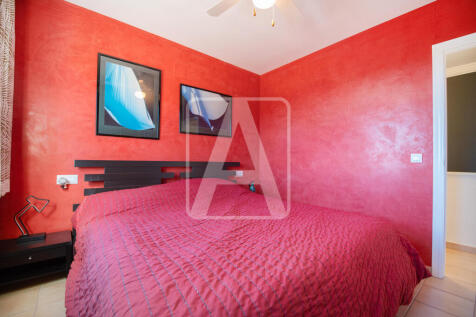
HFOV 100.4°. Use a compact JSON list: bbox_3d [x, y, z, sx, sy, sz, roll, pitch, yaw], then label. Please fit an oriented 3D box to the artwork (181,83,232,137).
[{"bbox_3d":[-0.419,-0.638,2.782,0.823,0.625,0.025,0,0,-40],"label":"artwork"}]

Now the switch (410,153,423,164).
[{"bbox_3d":[1.656,0.001,1.839,0.012,0.084,0.082,0,0,-39],"label":"switch"}]

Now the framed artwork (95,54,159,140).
[{"bbox_3d":[-1.157,-0.631,2.162,0.610,0.815,0.030,0,0,-39],"label":"framed artwork"}]

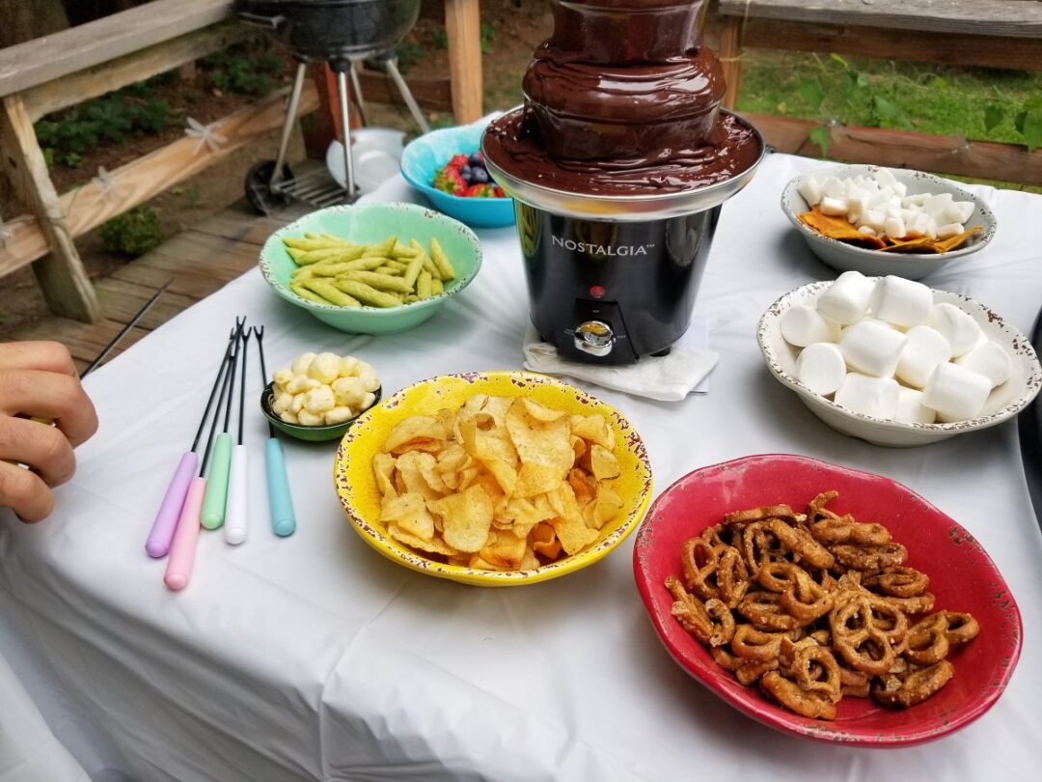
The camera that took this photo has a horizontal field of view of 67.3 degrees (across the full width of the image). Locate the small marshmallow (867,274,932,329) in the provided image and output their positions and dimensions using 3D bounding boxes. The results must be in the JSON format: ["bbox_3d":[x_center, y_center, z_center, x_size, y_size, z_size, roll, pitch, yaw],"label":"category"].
[{"bbox_3d":[0.277,-0.065,0.571,0.035,0.033,0.033,14,38,2],"label":"small marshmallow"}]

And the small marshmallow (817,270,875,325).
[{"bbox_3d":[0.237,-0.068,0.572,0.033,0.033,0.033,-7,53,59],"label":"small marshmallow"}]

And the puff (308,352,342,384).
[{"bbox_3d":[-0.135,-0.016,0.540,0.025,0.023,0.023,0,38,0],"label":"puff"}]

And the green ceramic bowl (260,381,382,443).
[{"bbox_3d":[-0.139,0.010,0.558,0.083,0.024,0.083,0,38,0],"label":"green ceramic bowl"}]

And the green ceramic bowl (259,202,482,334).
[{"bbox_3d":[-0.122,-0.097,0.665,0.183,0.055,0.183,0,38,0],"label":"green ceramic bowl"}]

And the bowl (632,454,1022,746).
[{"bbox_3d":[0.154,0.111,0.414,0.178,0.055,0.178,0,38,0],"label":"bowl"}]

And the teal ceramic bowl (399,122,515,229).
[{"bbox_3d":[-0.031,-0.216,0.808,0.186,0.055,0.186,0,38,0],"label":"teal ceramic bowl"}]

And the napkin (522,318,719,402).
[{"bbox_3d":[0.076,-0.034,0.620,0.157,0.014,0.090,13,40,16],"label":"napkin"}]

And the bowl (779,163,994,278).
[{"bbox_3d":[0.328,-0.145,0.716,0.185,0.055,0.185,0,38,0],"label":"bowl"}]

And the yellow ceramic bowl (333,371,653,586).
[{"bbox_3d":[-0.015,0.059,0.478,0.179,0.055,0.179,0,38,0],"label":"yellow ceramic bowl"}]

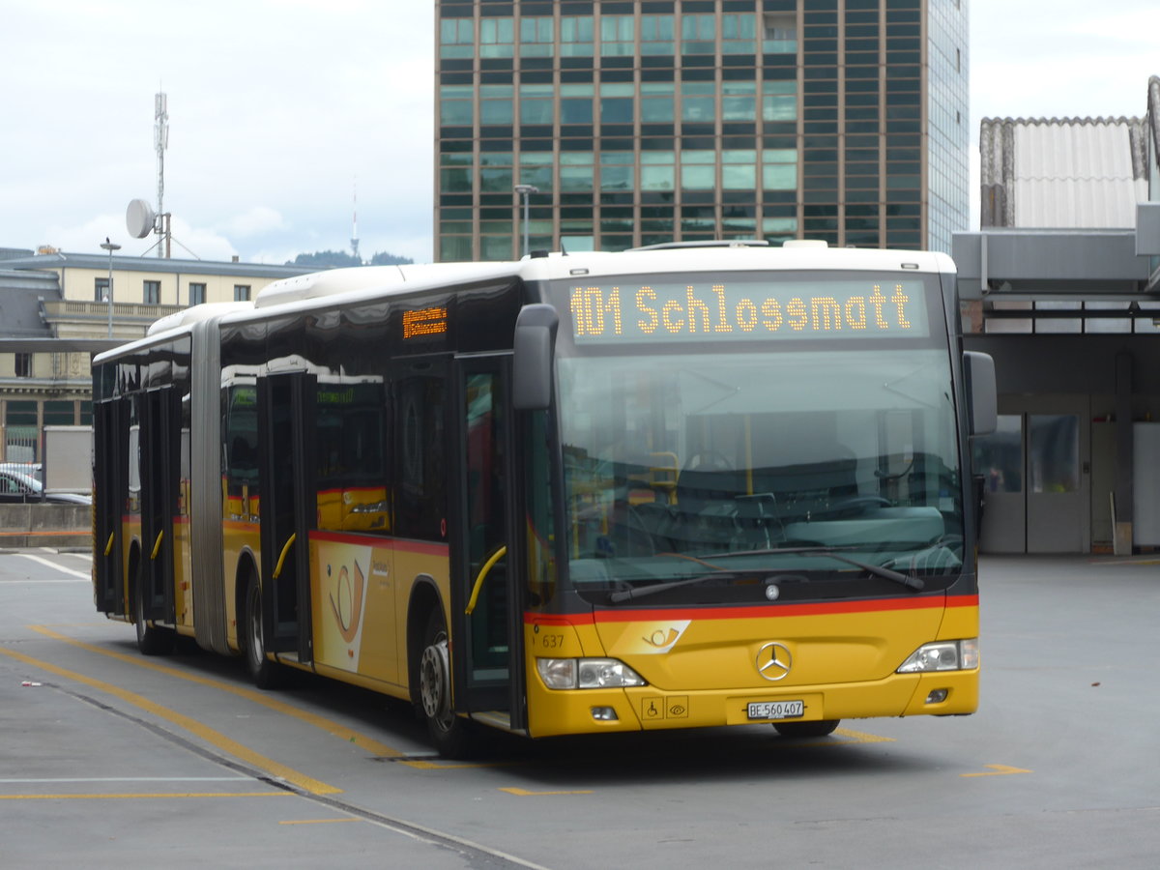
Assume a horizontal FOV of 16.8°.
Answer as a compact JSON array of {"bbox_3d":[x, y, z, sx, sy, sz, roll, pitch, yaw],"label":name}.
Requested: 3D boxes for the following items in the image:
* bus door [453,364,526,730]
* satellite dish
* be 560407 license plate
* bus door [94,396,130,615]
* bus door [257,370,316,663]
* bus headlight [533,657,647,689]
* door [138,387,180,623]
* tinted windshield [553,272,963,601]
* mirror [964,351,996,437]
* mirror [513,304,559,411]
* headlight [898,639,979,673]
[{"bbox_3d":[-0.488,0.577,21.509,0.160,2.030,1.280,-2,0,-15],"label":"bus door"},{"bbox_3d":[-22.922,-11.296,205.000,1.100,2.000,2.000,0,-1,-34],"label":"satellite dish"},{"bbox_3d":[1.040,1.462,20.796,0.313,0.090,0.020,-2,0,-15],"label":"be 560407 license plate"},{"bbox_3d":[-4.311,0.679,36.131,0.170,2.030,1.320,0,-1,-14],"label":"bus door"},{"bbox_3d":[-2.037,0.576,27.181,0.170,2.020,1.320,-2,0,-15],"label":"bus door"},{"bbox_3d":[0.055,1.257,20.743,0.530,0.175,0.230,-2,0,-11],"label":"bus headlight"},{"bbox_3d":[-3.526,0.614,32.886,0.170,2.030,1.320,0,-1,-14],"label":"door"},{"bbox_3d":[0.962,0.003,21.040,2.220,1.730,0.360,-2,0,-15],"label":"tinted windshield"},{"bbox_3d":[2.178,-0.235,21.440,0.190,0.460,0.140,-2,0,-32],"label":"mirror"},{"bbox_3d":[-0.247,-0.408,20.559,0.230,0.540,0.170,-2,0,5],"label":"mirror"},{"bbox_3d":[1.923,1.203,21.246,0.500,0.175,0.220,-2,0,-19],"label":"headlight"}]

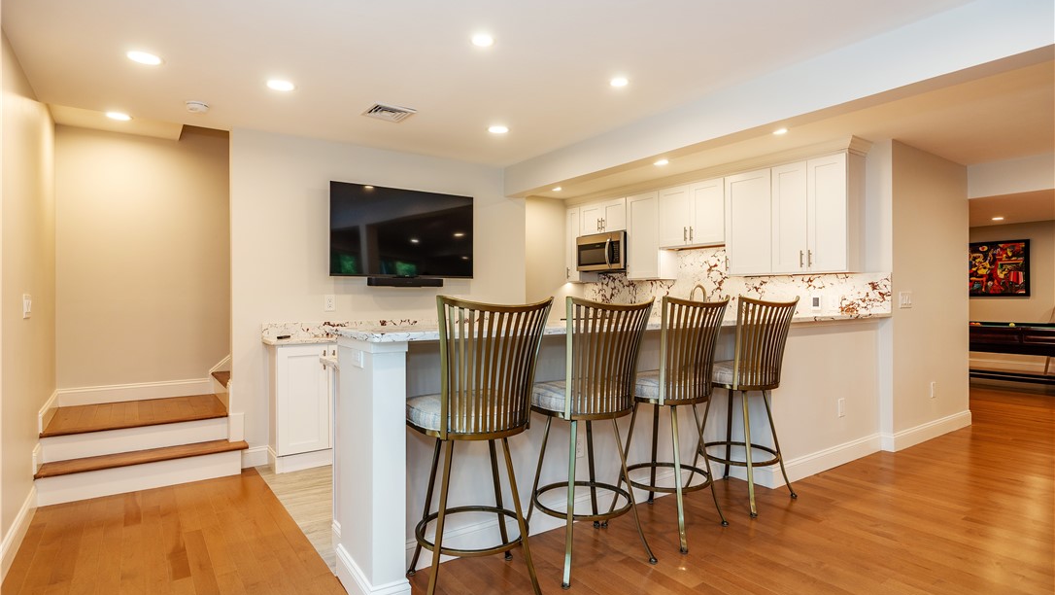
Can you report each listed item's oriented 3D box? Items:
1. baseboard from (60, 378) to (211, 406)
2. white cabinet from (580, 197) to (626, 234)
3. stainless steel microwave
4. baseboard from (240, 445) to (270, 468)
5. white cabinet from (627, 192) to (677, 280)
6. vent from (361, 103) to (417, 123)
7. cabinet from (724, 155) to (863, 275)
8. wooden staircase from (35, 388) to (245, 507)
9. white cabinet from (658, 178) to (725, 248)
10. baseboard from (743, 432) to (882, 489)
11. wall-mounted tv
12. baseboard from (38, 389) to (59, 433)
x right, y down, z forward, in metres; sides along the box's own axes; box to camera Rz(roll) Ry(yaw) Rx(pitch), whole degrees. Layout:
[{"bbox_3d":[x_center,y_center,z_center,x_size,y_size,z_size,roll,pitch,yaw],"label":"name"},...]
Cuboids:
[{"bbox_3d":[-3.050,0.745,4.168,0.995,0.130,0.018,0,0,-36],"label":"baseboard"},{"bbox_3d":[1.021,-0.937,6.328,0.330,0.370,0.765,0,0,-36],"label":"white cabinet"},{"bbox_3d":[0.986,-0.514,6.212,0.410,0.425,0.767,0,0,-36],"label":"stainless steel microwave"},{"bbox_3d":[-1.921,1.124,3.701,0.185,0.137,0.025,0,0,-33],"label":"baseboard"},{"bbox_3d":[1.385,-0.661,5.835,0.330,0.922,0.460,0,0,-36],"label":"white cabinet"},{"bbox_3d":[-0.888,-1.168,3.369,0.264,0.027,0.276,0,0,-33],"label":"vent"},{"bbox_3d":[2.300,-0.661,4.593,0.330,0.922,1.055,0,0,-36],"label":"cabinet"},{"bbox_3d":[-2.657,1.002,3.751,1.080,0.380,1.150,0,0,-33],"label":"wooden staircase"},{"bbox_3d":[1.754,-0.821,5.334,0.330,0.602,0.785,0,0,-36],"label":"white cabinet"},{"bbox_3d":[2.097,1.129,3.782,1.490,0.137,0.215,0,0,-33],"label":"baseboard"},{"bbox_3d":[-0.980,-0.516,4.302,1.222,0.713,0.055,0,0,-35],"label":"wall-mounted tv"},{"bbox_3d":[-3.197,0.749,3.537,0.017,0.133,0.870,0,0,-36],"label":"baseboard"}]

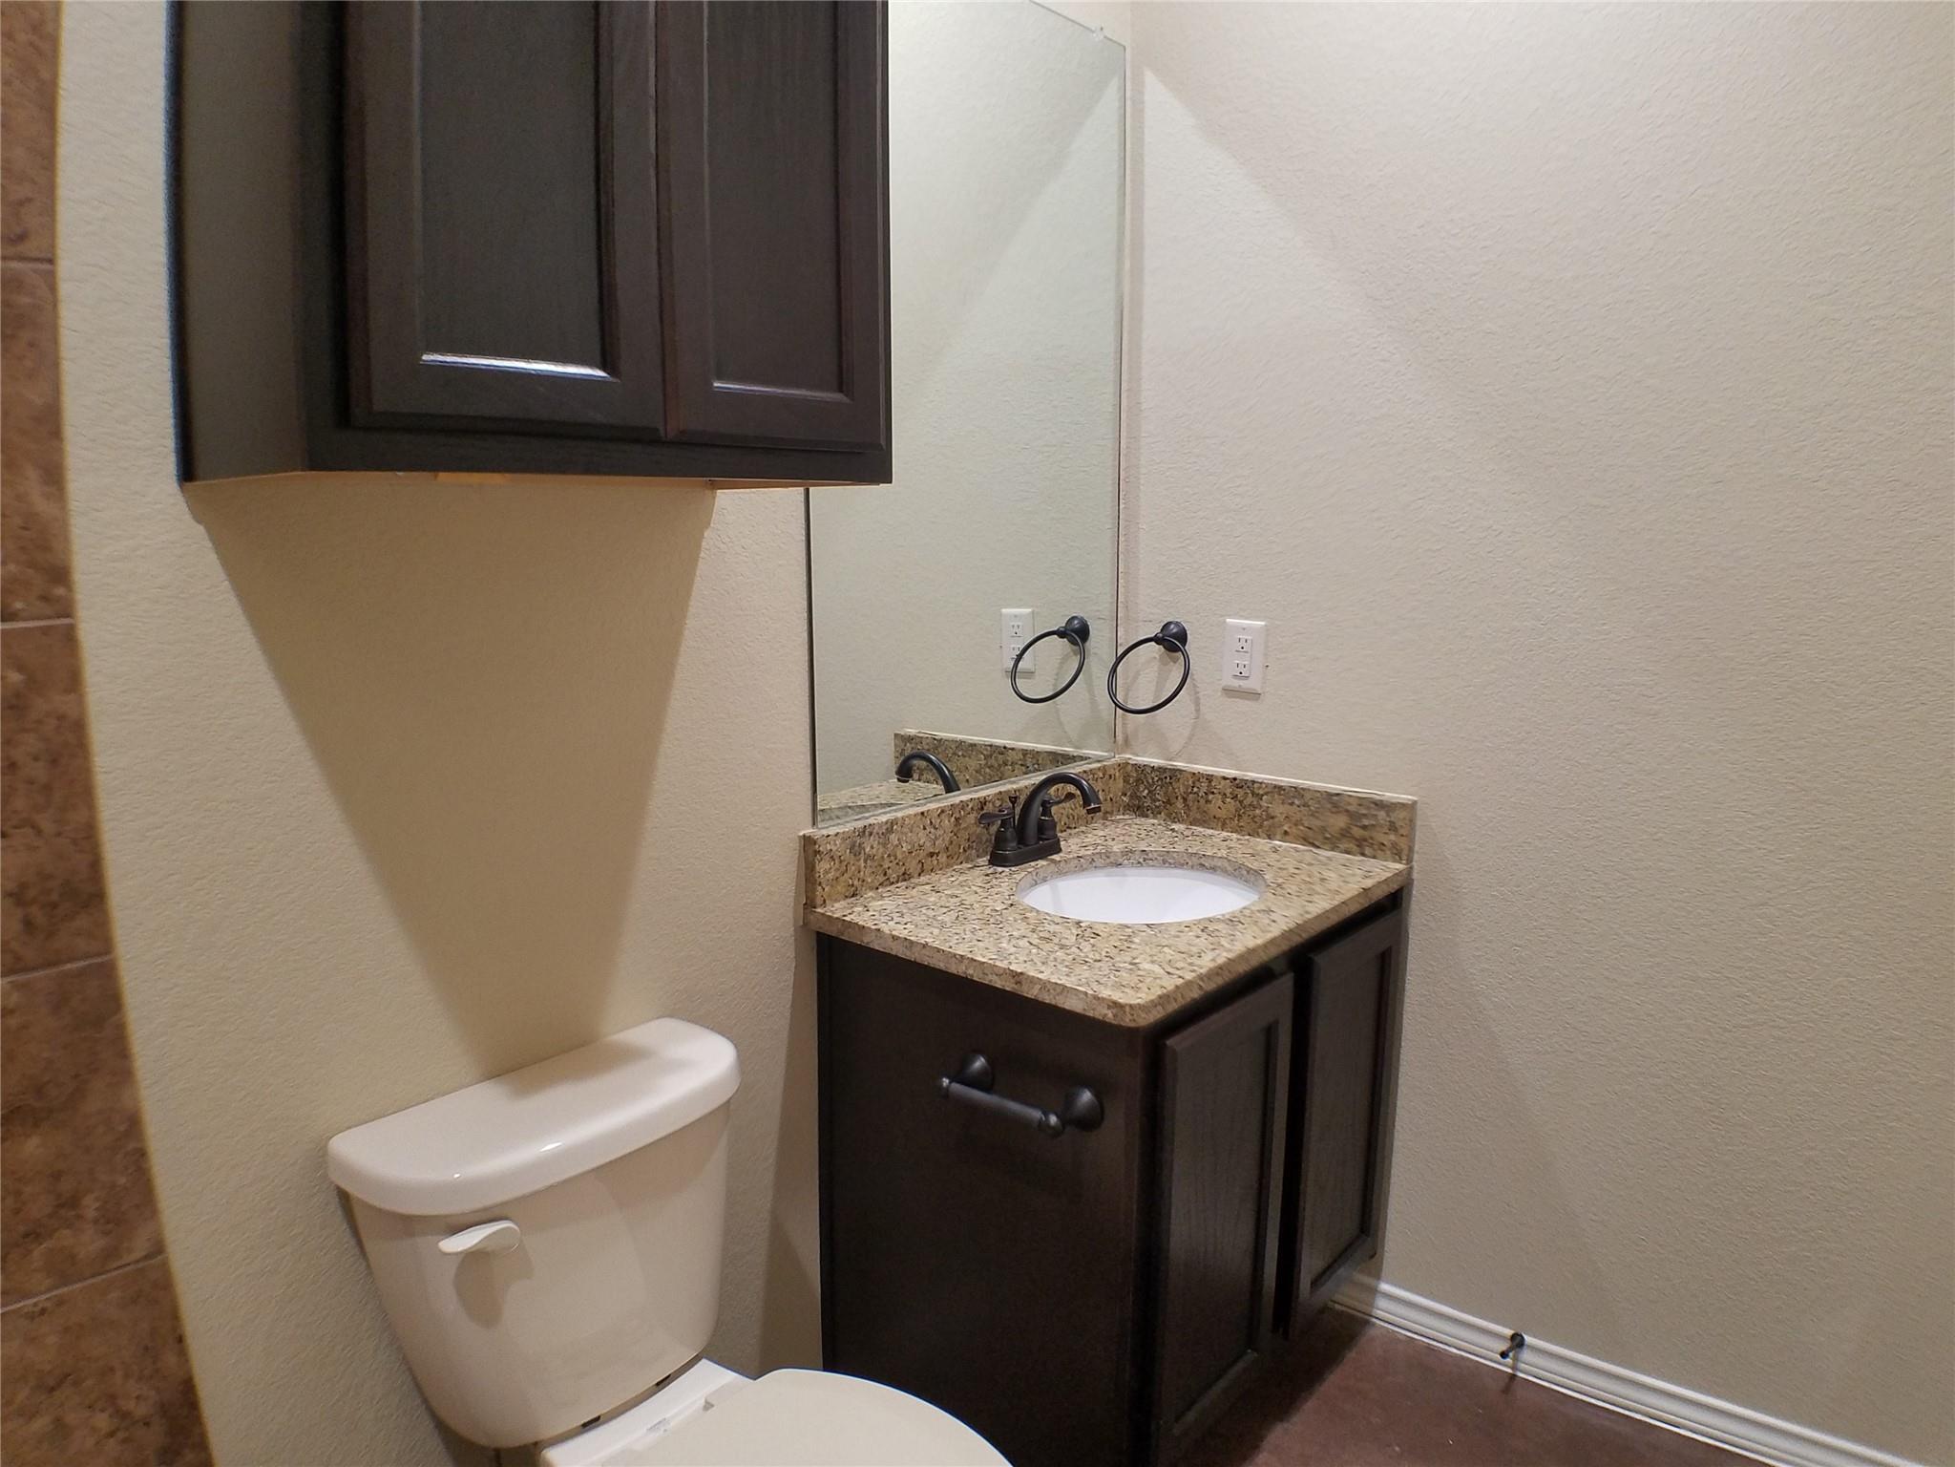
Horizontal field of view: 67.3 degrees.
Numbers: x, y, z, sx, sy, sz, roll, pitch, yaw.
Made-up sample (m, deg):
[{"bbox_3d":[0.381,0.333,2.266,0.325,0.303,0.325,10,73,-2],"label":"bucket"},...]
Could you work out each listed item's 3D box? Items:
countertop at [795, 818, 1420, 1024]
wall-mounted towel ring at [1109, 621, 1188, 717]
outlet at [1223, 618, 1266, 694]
[{"bbox_3d":[0.220,0.242,2.188,0.559,0.030,0.774,9,14,40],"label":"countertop"},{"bbox_3d":[0.301,-0.109,2.486,0.149,0.143,0.124,9,14,40],"label":"wall-mounted towel ring"},{"bbox_3d":[0.442,-0.127,2.437,0.071,0.115,0.010,9,14,40],"label":"outlet"}]

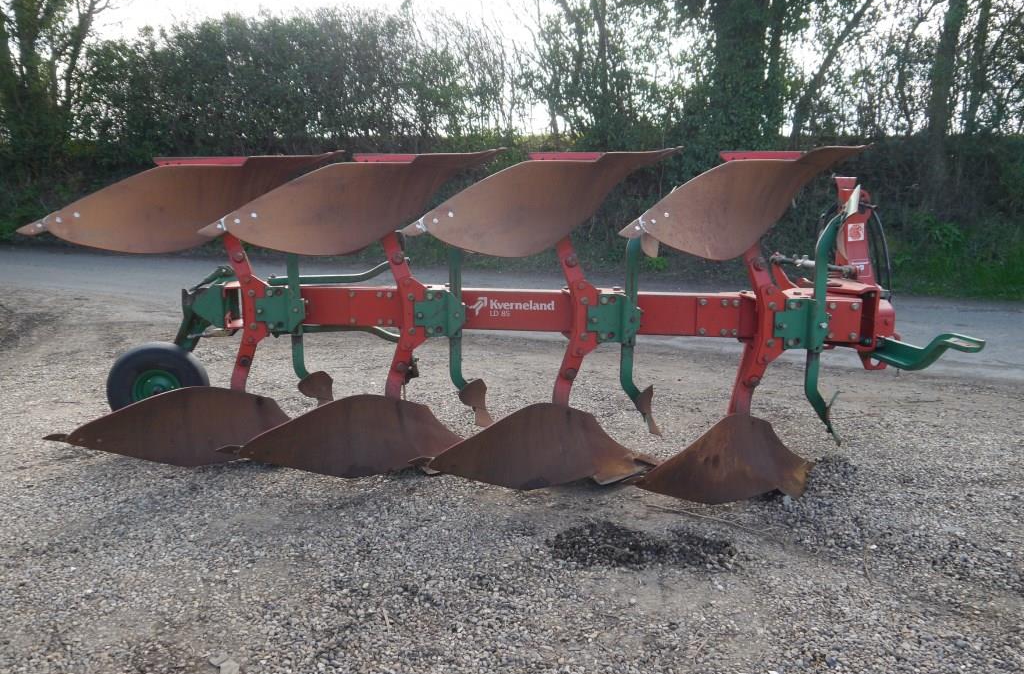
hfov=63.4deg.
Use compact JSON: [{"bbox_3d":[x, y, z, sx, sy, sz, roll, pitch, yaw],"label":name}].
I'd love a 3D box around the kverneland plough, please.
[{"bbox_3d":[-0.140,-0.090,4.300,4.650,1.660,1.500,0,9,-3],"label":"kverneland plough"}]

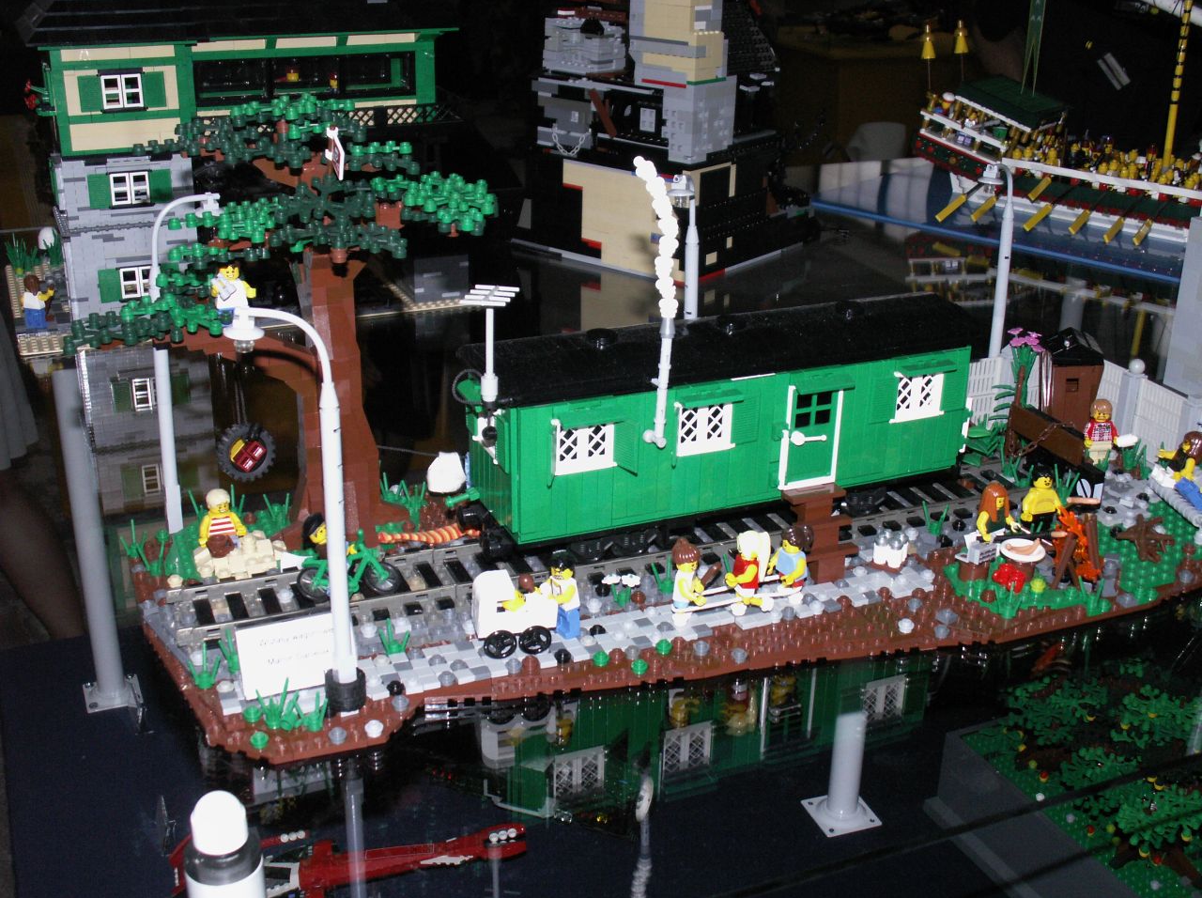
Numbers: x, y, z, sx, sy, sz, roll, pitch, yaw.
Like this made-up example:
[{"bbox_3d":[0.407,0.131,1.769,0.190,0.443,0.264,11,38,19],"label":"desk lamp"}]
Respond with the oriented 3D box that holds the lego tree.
[{"bbox_3d":[-0.157,-0.054,0.702,0.210,0.236,0.170,-8,26,-20],"label":"lego tree"}]

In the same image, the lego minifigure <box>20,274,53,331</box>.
[{"bbox_3d":[-0.438,-0.113,1.077,0.025,0.043,0.017,10,25,18],"label":"lego minifigure"}]

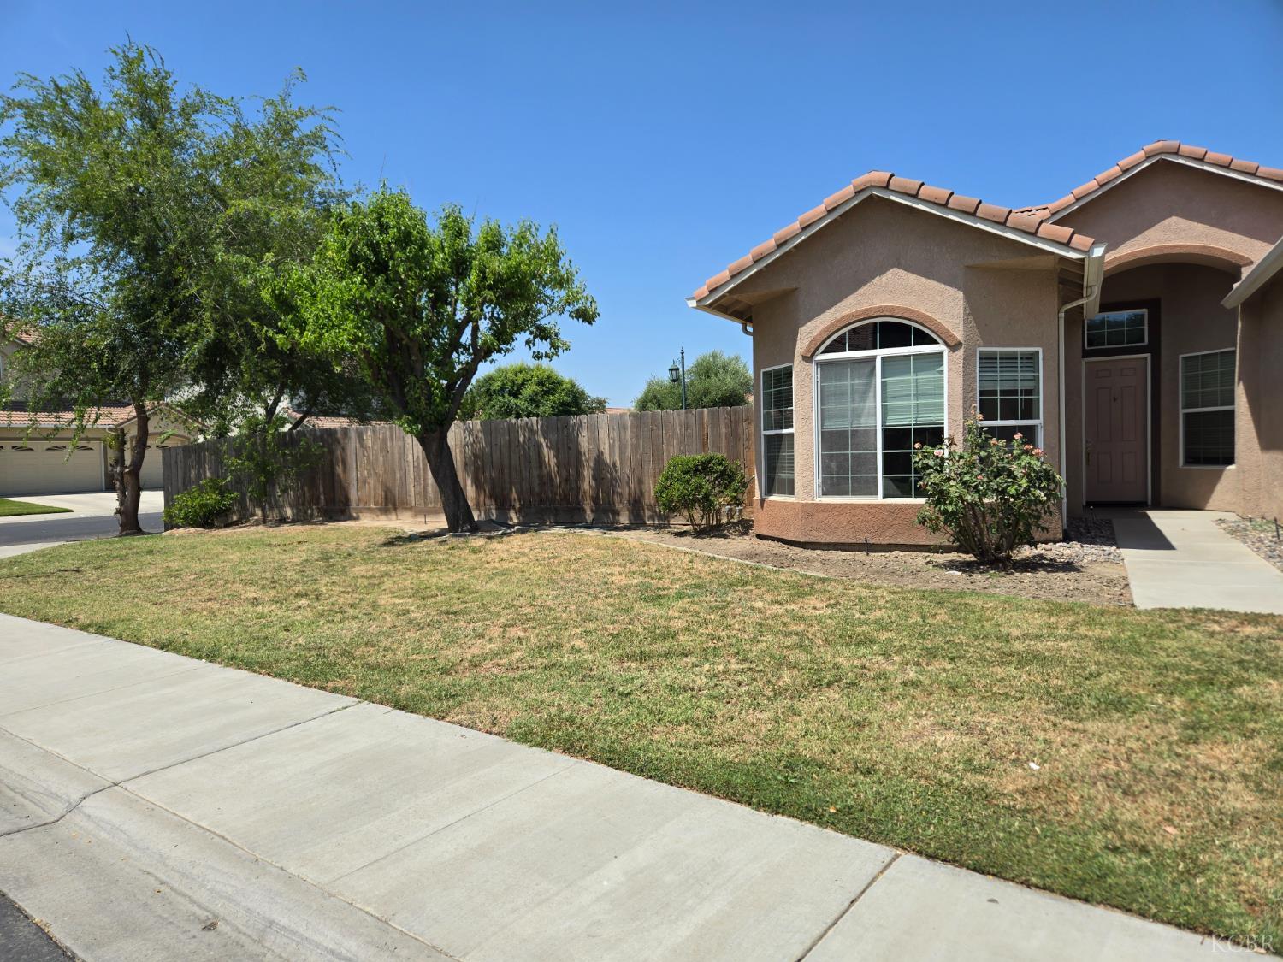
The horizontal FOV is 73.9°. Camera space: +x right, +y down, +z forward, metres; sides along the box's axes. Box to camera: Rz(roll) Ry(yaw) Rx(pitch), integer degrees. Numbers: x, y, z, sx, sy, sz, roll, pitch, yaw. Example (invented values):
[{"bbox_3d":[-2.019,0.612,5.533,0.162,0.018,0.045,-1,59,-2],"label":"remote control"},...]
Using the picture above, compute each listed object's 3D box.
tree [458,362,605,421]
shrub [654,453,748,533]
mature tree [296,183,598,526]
[{"bbox_3d":[-3.968,-1.743,30.000,5.200,4.944,5.000,-1,1,0],"label":"tree"},{"bbox_3d":[0.853,0.154,12.200,1.320,1.083,1.200,-1,1,0],"label":"shrub"},{"bbox_3d":[-3.357,-1.998,14.100,5.150,5.637,4.700,-1,1,0],"label":"mature tree"}]

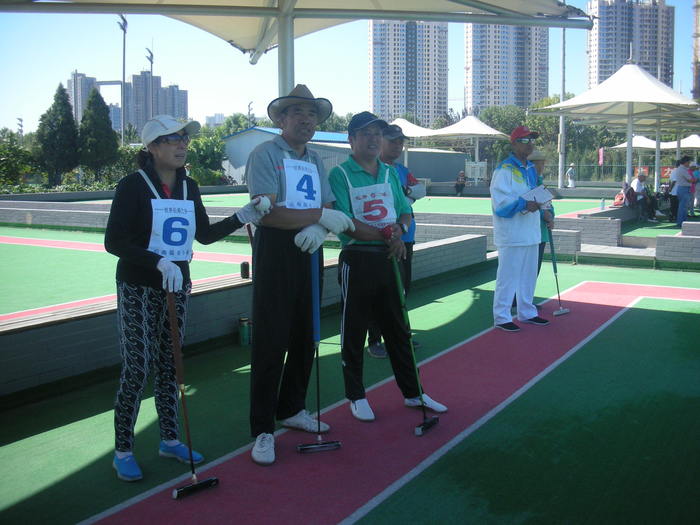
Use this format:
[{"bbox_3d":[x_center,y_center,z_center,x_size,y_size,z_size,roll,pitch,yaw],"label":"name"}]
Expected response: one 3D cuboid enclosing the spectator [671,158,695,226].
[{"bbox_3d":[7.468,-1.588,15.784,0.400,1.620,0.480,2,8,15],"label":"spectator"}]

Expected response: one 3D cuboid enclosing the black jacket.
[{"bbox_3d":[-0.778,-0.148,3.087,0.570,0.540,0.370,-5,9,-30],"label":"black jacket"}]

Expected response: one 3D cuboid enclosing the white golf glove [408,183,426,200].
[{"bbox_3d":[0.477,-0.501,4.999,0.120,0.130,0.130,-8,11,-44],"label":"white golf glove"}]

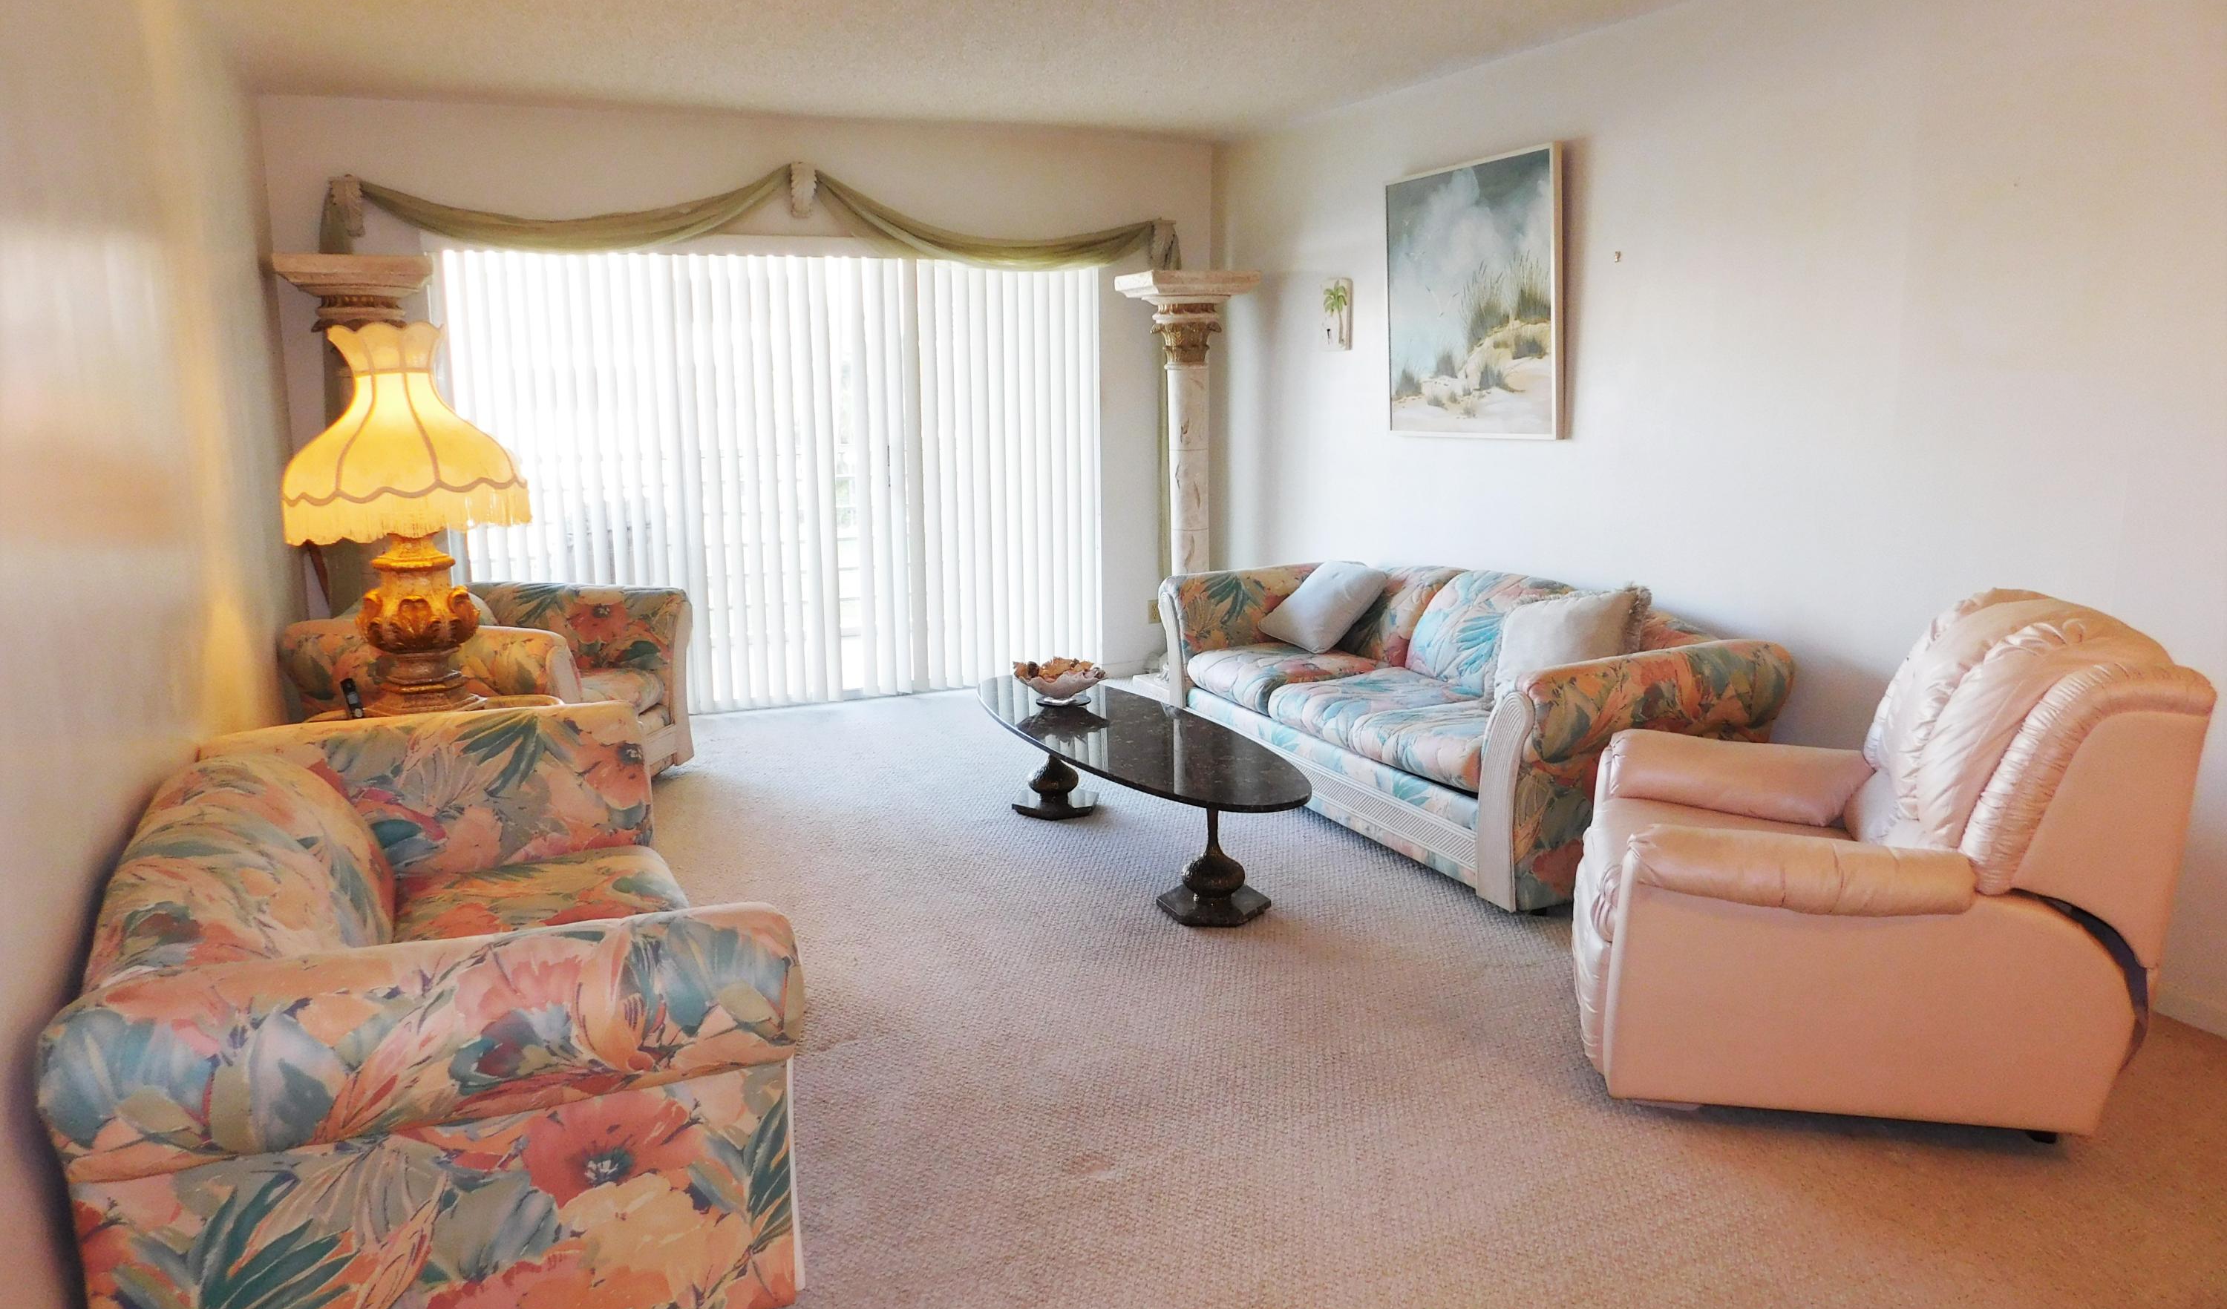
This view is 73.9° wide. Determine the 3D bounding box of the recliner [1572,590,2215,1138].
[{"bbox_3d":[1.514,0.342,3.156,1.051,0.966,0.937,1,11,11],"label":"recliner"}]

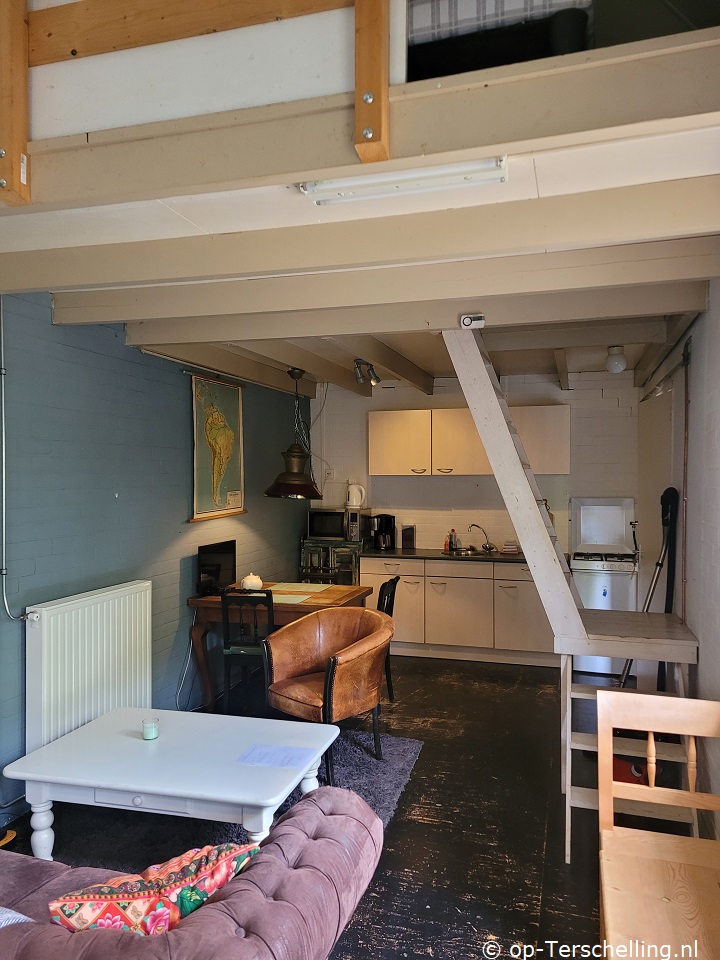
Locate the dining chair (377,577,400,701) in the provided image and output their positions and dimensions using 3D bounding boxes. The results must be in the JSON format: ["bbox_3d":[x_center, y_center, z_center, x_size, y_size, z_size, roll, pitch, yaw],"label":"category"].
[{"bbox_3d":[0.006,1.158,5.108,0.480,0.900,0.420,0,1,16],"label":"dining chair"}]

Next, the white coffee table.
[{"bbox_3d":[-0.776,1.409,3.207,1.200,0.440,0.845,0,1,14],"label":"white coffee table"}]

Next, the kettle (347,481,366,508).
[{"bbox_3d":[-0.034,0.154,6.824,0.200,0.235,0.150,1,1,38],"label":"kettle"}]

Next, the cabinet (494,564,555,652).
[{"bbox_3d":[1.522,1.091,6.420,0.603,0.735,0.560,0,1,17],"label":"cabinet"}]

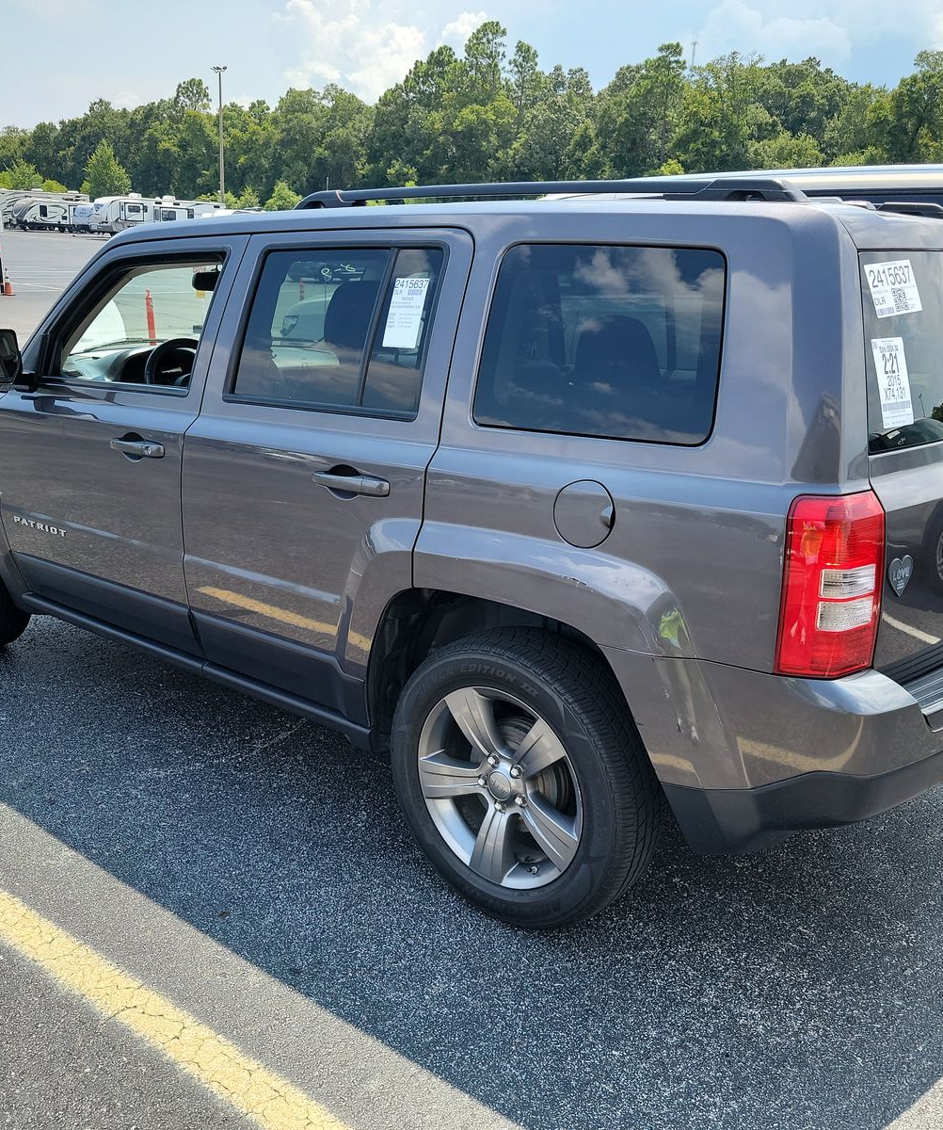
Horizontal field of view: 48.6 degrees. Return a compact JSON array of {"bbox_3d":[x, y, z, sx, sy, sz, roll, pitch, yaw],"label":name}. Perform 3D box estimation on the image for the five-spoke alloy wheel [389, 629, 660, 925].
[{"bbox_3d":[0.114,0.498,2.495,0.690,0.690,0.225,14,20,36],"label":"five-spoke alloy wheel"}]

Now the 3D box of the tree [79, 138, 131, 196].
[{"bbox_3d":[-45.555,-47.606,130.000,5.800,10.400,5.800,-5,18,-19],"label":"tree"}]

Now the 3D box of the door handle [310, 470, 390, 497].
[{"bbox_3d":[-0.297,-0.196,2.500,0.255,0.050,0.050,14,20,36],"label":"door handle"}]

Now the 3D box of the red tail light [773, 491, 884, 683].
[{"bbox_3d":[0.627,0.030,1.831,0.125,0.325,0.130,14,20,37],"label":"red tail light"}]

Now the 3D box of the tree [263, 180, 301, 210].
[{"bbox_3d":[-22.169,-42.235,122.802,5.200,5.800,5.000,2,16,0],"label":"tree"}]

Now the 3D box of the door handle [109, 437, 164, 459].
[{"bbox_3d":[-0.949,-0.331,2.971,0.235,0.040,0.045,14,20,37],"label":"door handle"}]

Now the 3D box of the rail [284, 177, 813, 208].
[{"bbox_3d":[0.077,-0.851,2.415,1.430,0.060,0.050,14,20,37],"label":"rail"}]

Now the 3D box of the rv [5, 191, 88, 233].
[{"bbox_3d":[-41.741,-35.585,106.766,2.450,3.100,8.800,15,22,39],"label":"rv"}]

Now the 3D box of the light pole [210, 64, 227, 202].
[{"bbox_3d":[-25.796,-42.922,108.239,1.700,16.200,1.400,2,16,0],"label":"light pole"}]

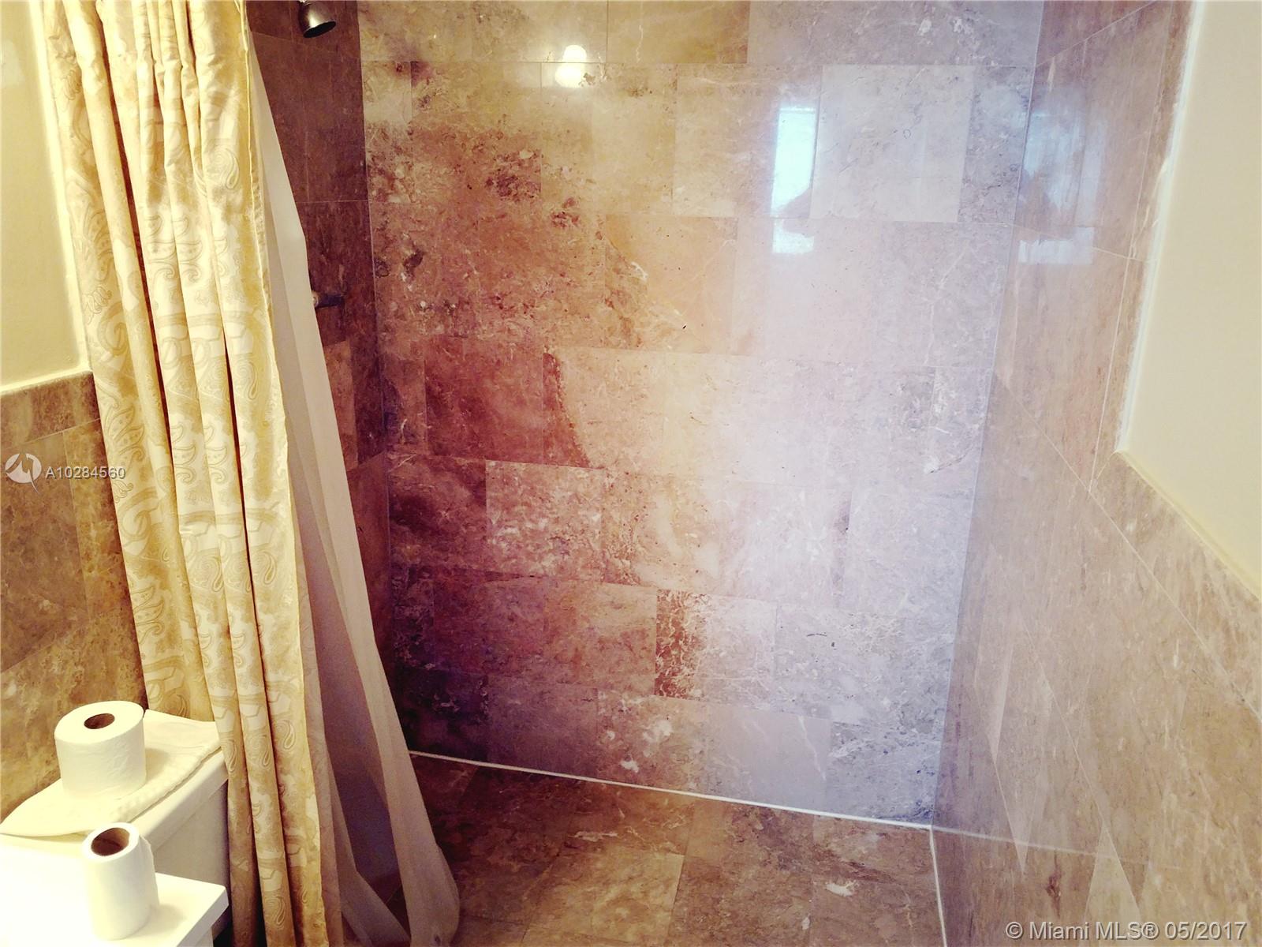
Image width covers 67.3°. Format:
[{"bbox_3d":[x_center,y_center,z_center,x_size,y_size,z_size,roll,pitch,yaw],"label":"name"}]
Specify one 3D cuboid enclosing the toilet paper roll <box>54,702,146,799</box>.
[{"bbox_3d":[-0.796,0.415,1.431,0.114,0.096,0.114,1,18,0],"label":"toilet paper roll"}]

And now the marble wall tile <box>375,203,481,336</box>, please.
[{"bbox_3d":[-0.491,-0.483,2.292,0.268,0.308,0.014,5,18,10],"label":"marble wall tile"}]

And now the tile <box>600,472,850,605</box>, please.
[{"bbox_3d":[0.221,0.160,2.323,0.610,0.305,0.012,5,18,11],"label":"tile"}]

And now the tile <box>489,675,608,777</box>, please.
[{"bbox_3d":[-0.241,0.691,2.610,0.311,0.276,0.014,5,18,10],"label":"tile"}]

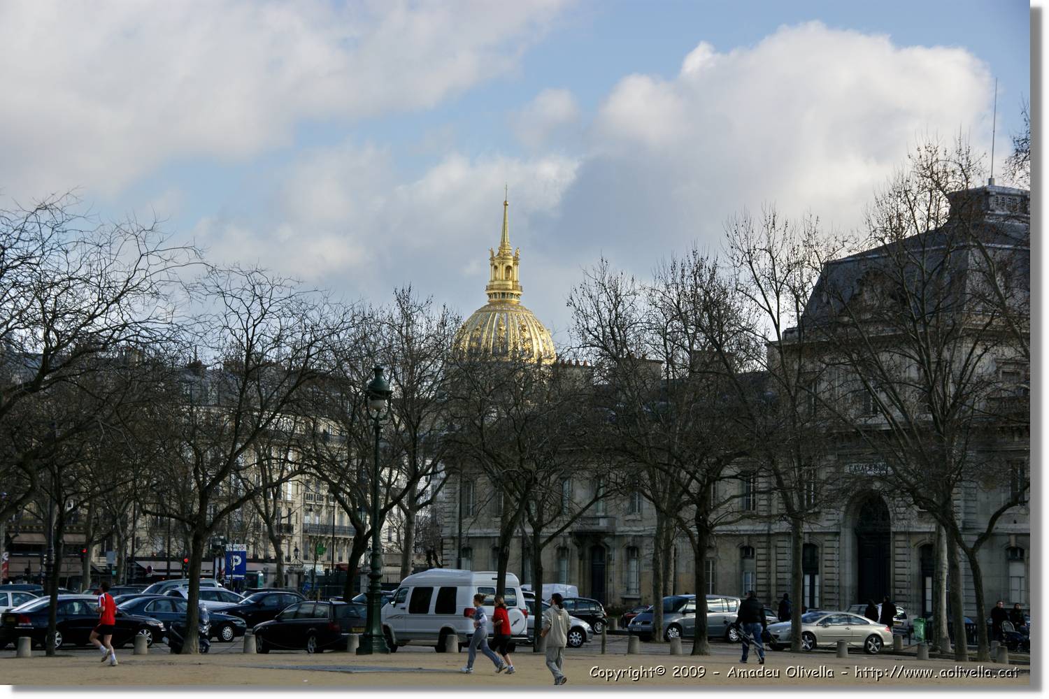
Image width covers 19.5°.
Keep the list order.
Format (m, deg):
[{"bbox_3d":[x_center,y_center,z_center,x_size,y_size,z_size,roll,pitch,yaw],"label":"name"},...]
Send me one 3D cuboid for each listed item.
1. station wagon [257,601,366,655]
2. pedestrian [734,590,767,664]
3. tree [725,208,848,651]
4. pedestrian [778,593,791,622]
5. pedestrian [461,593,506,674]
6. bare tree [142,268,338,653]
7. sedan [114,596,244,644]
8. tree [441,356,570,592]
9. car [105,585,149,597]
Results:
[{"bbox_3d":[-5.852,7.852,86.358,1.800,1.460,4.700,4,-6,-35],"label":"station wagon"},{"bbox_3d":[5.508,6.763,74.500,0.750,1.790,0.600,2,-5,-11],"label":"pedestrian"},{"bbox_3d":[8.334,2.523,96.560,3.900,13.900,3.900,1,-5,0],"label":"tree"},{"bbox_3d":[9.601,9.886,112.929,0.550,1.760,0.450,1,-5,-6],"label":"pedestrian"},{"bbox_3d":[-0.835,5.820,62.366,0.900,1.640,0.500,1,-5,0],"label":"pedestrian"},{"bbox_3d":[-7.630,2.970,81.500,5.100,10.150,5.000,1,-5,0],"label":"bare tree"},{"bbox_3d":[-11.593,8.882,100.359,4.750,1.460,1.790,3,-5,-30],"label":"sedan"},{"bbox_3d":[-0.441,4.282,85.843,3.600,8.500,3.600,1,-5,0],"label":"tree"},{"bbox_3d":[-16.072,10.157,121.939,4.300,1.520,1.770,3,-5,-31],"label":"car"}]

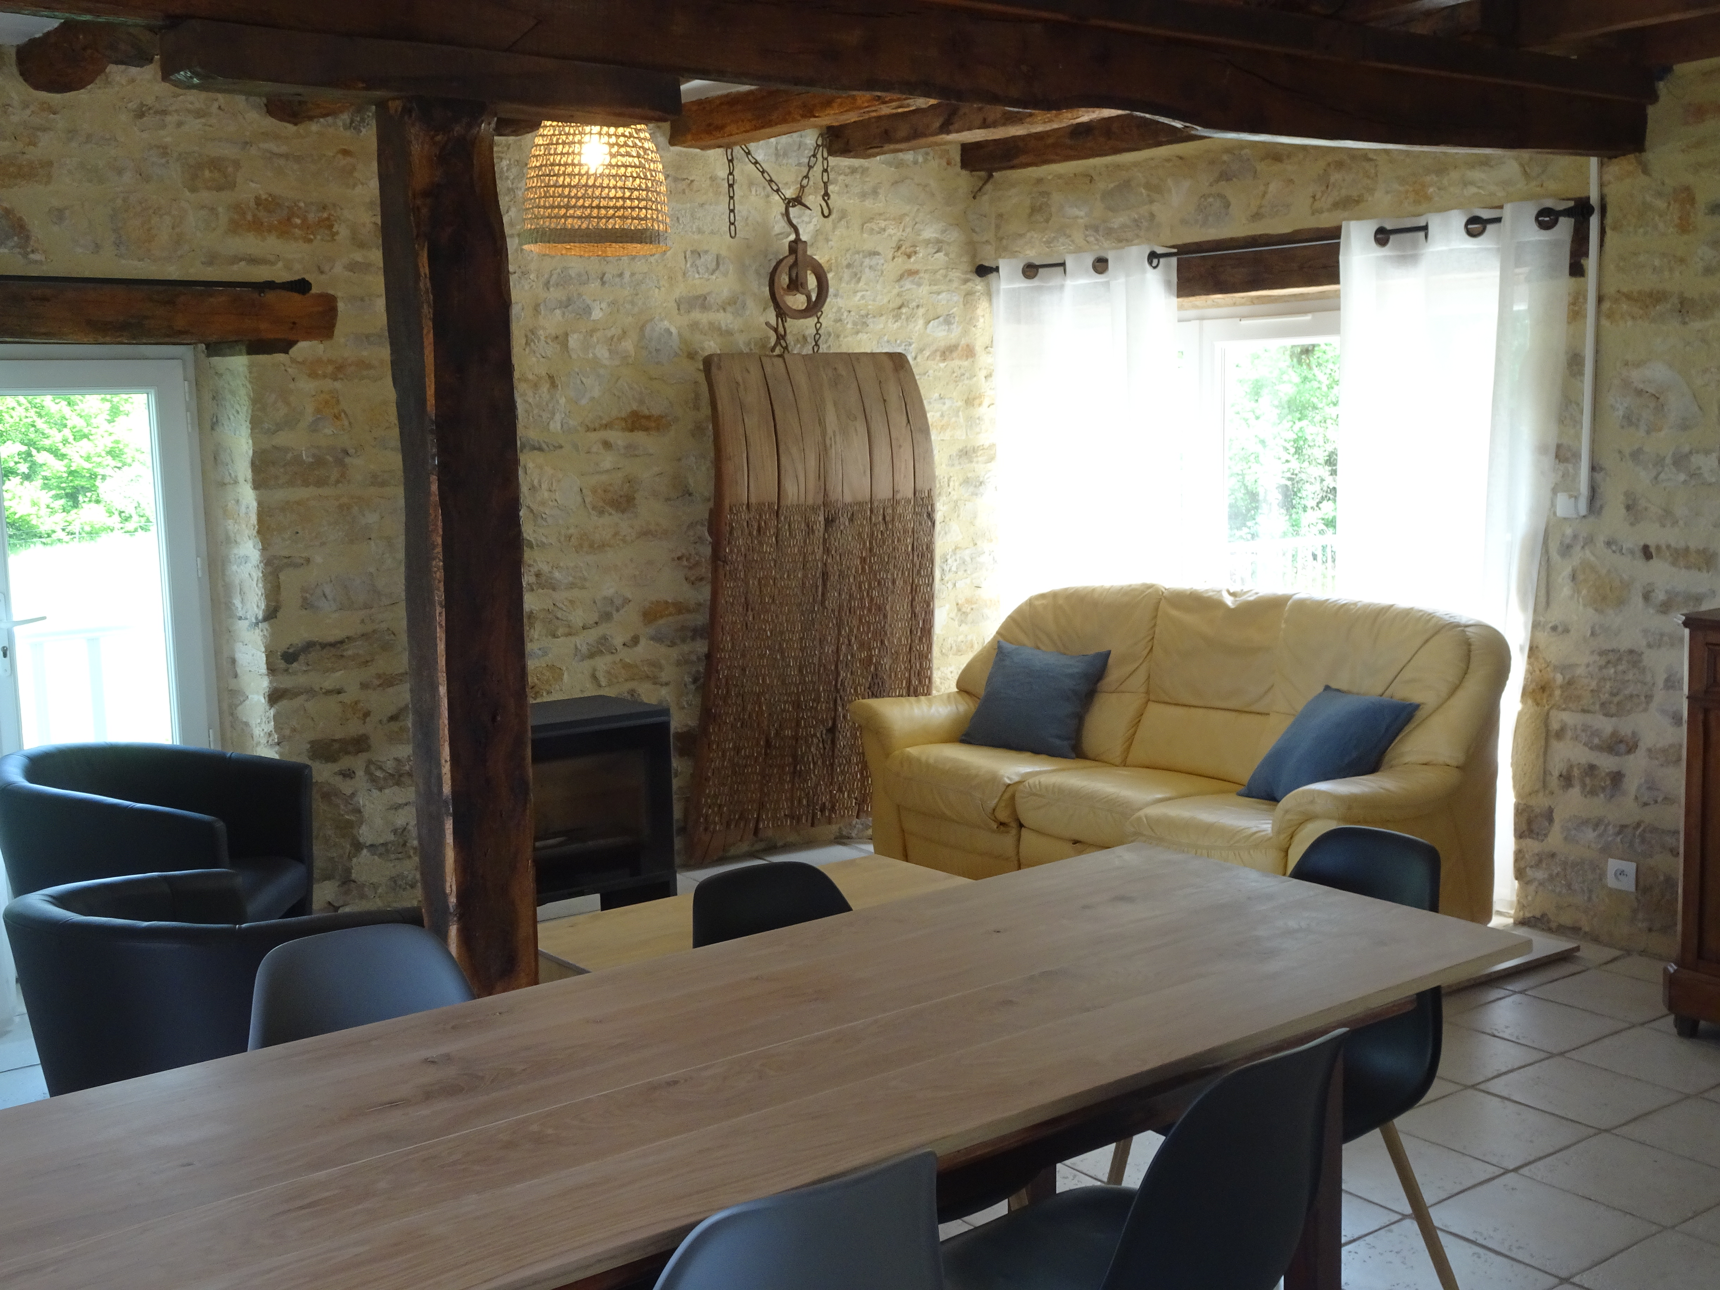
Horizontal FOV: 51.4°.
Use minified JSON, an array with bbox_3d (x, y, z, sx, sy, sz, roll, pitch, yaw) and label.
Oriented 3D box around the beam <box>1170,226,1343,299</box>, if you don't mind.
[{"bbox_3d":[1.362,-1.233,5.848,0.200,0.190,2.254,-7,9,-42],"label":"beam"}]

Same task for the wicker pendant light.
[{"bbox_3d":[-0.645,-1.135,4.317,0.360,0.350,0.360,0,7,6],"label":"wicker pendant light"}]

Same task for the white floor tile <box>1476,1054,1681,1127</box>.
[{"bbox_3d":[1.630,1.012,4.041,0.330,0.010,0.330,-6,8,-35],"label":"white floor tile"}]

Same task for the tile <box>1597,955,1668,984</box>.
[{"bbox_3d":[2.212,0.903,4.864,0.240,0.010,0.330,-6,8,-35],"label":"tile"}]

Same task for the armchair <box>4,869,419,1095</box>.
[{"bbox_3d":[-1.206,0.776,3.428,0.710,0.730,0.690,3,8,29],"label":"armchair"}]

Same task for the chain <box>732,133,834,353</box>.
[{"bbox_3d":[-0.261,-1.372,6.117,0.367,0.736,0.120,-6,8,-35],"label":"chain"}]

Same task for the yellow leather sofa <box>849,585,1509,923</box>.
[{"bbox_3d":[0.955,0.344,5.624,0.939,0.970,1.912,-7,9,-42],"label":"yellow leather sofa"}]

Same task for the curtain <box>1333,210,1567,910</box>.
[{"bbox_3d":[1.753,-0.227,5.336,0.691,2.052,0.140,5,9,42],"label":"curtain"}]

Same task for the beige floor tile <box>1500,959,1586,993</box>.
[{"bbox_3d":[1.779,0.898,4.961,0.330,0.010,0.330,-6,8,-35],"label":"beige floor tile"}]

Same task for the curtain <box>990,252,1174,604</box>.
[{"bbox_3d":[0.794,-0.315,6.322,0.120,2.100,0.833,-7,9,-42],"label":"curtain"}]

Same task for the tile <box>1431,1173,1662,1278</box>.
[{"bbox_3d":[1.282,1.098,3.384,0.330,0.010,0.330,-6,8,-35],"label":"tile"}]

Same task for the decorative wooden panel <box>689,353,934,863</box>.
[{"bbox_3d":[-0.152,-0.137,6.396,0.930,1.770,0.200,-5,7,-28],"label":"decorative wooden panel"}]

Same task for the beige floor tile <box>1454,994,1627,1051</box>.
[{"bbox_3d":[1.703,0.955,4.499,0.330,0.010,0.330,-6,8,-35],"label":"beige floor tile"}]

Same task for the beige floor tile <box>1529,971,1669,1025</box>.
[{"bbox_3d":[1.973,0.926,4.692,0.330,0.010,0.330,-6,8,-35],"label":"beige floor tile"}]

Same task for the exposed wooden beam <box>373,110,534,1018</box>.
[{"bbox_3d":[-0.721,0.086,3.282,0.190,2.116,0.200,-5,8,-29],"label":"exposed wooden beam"}]

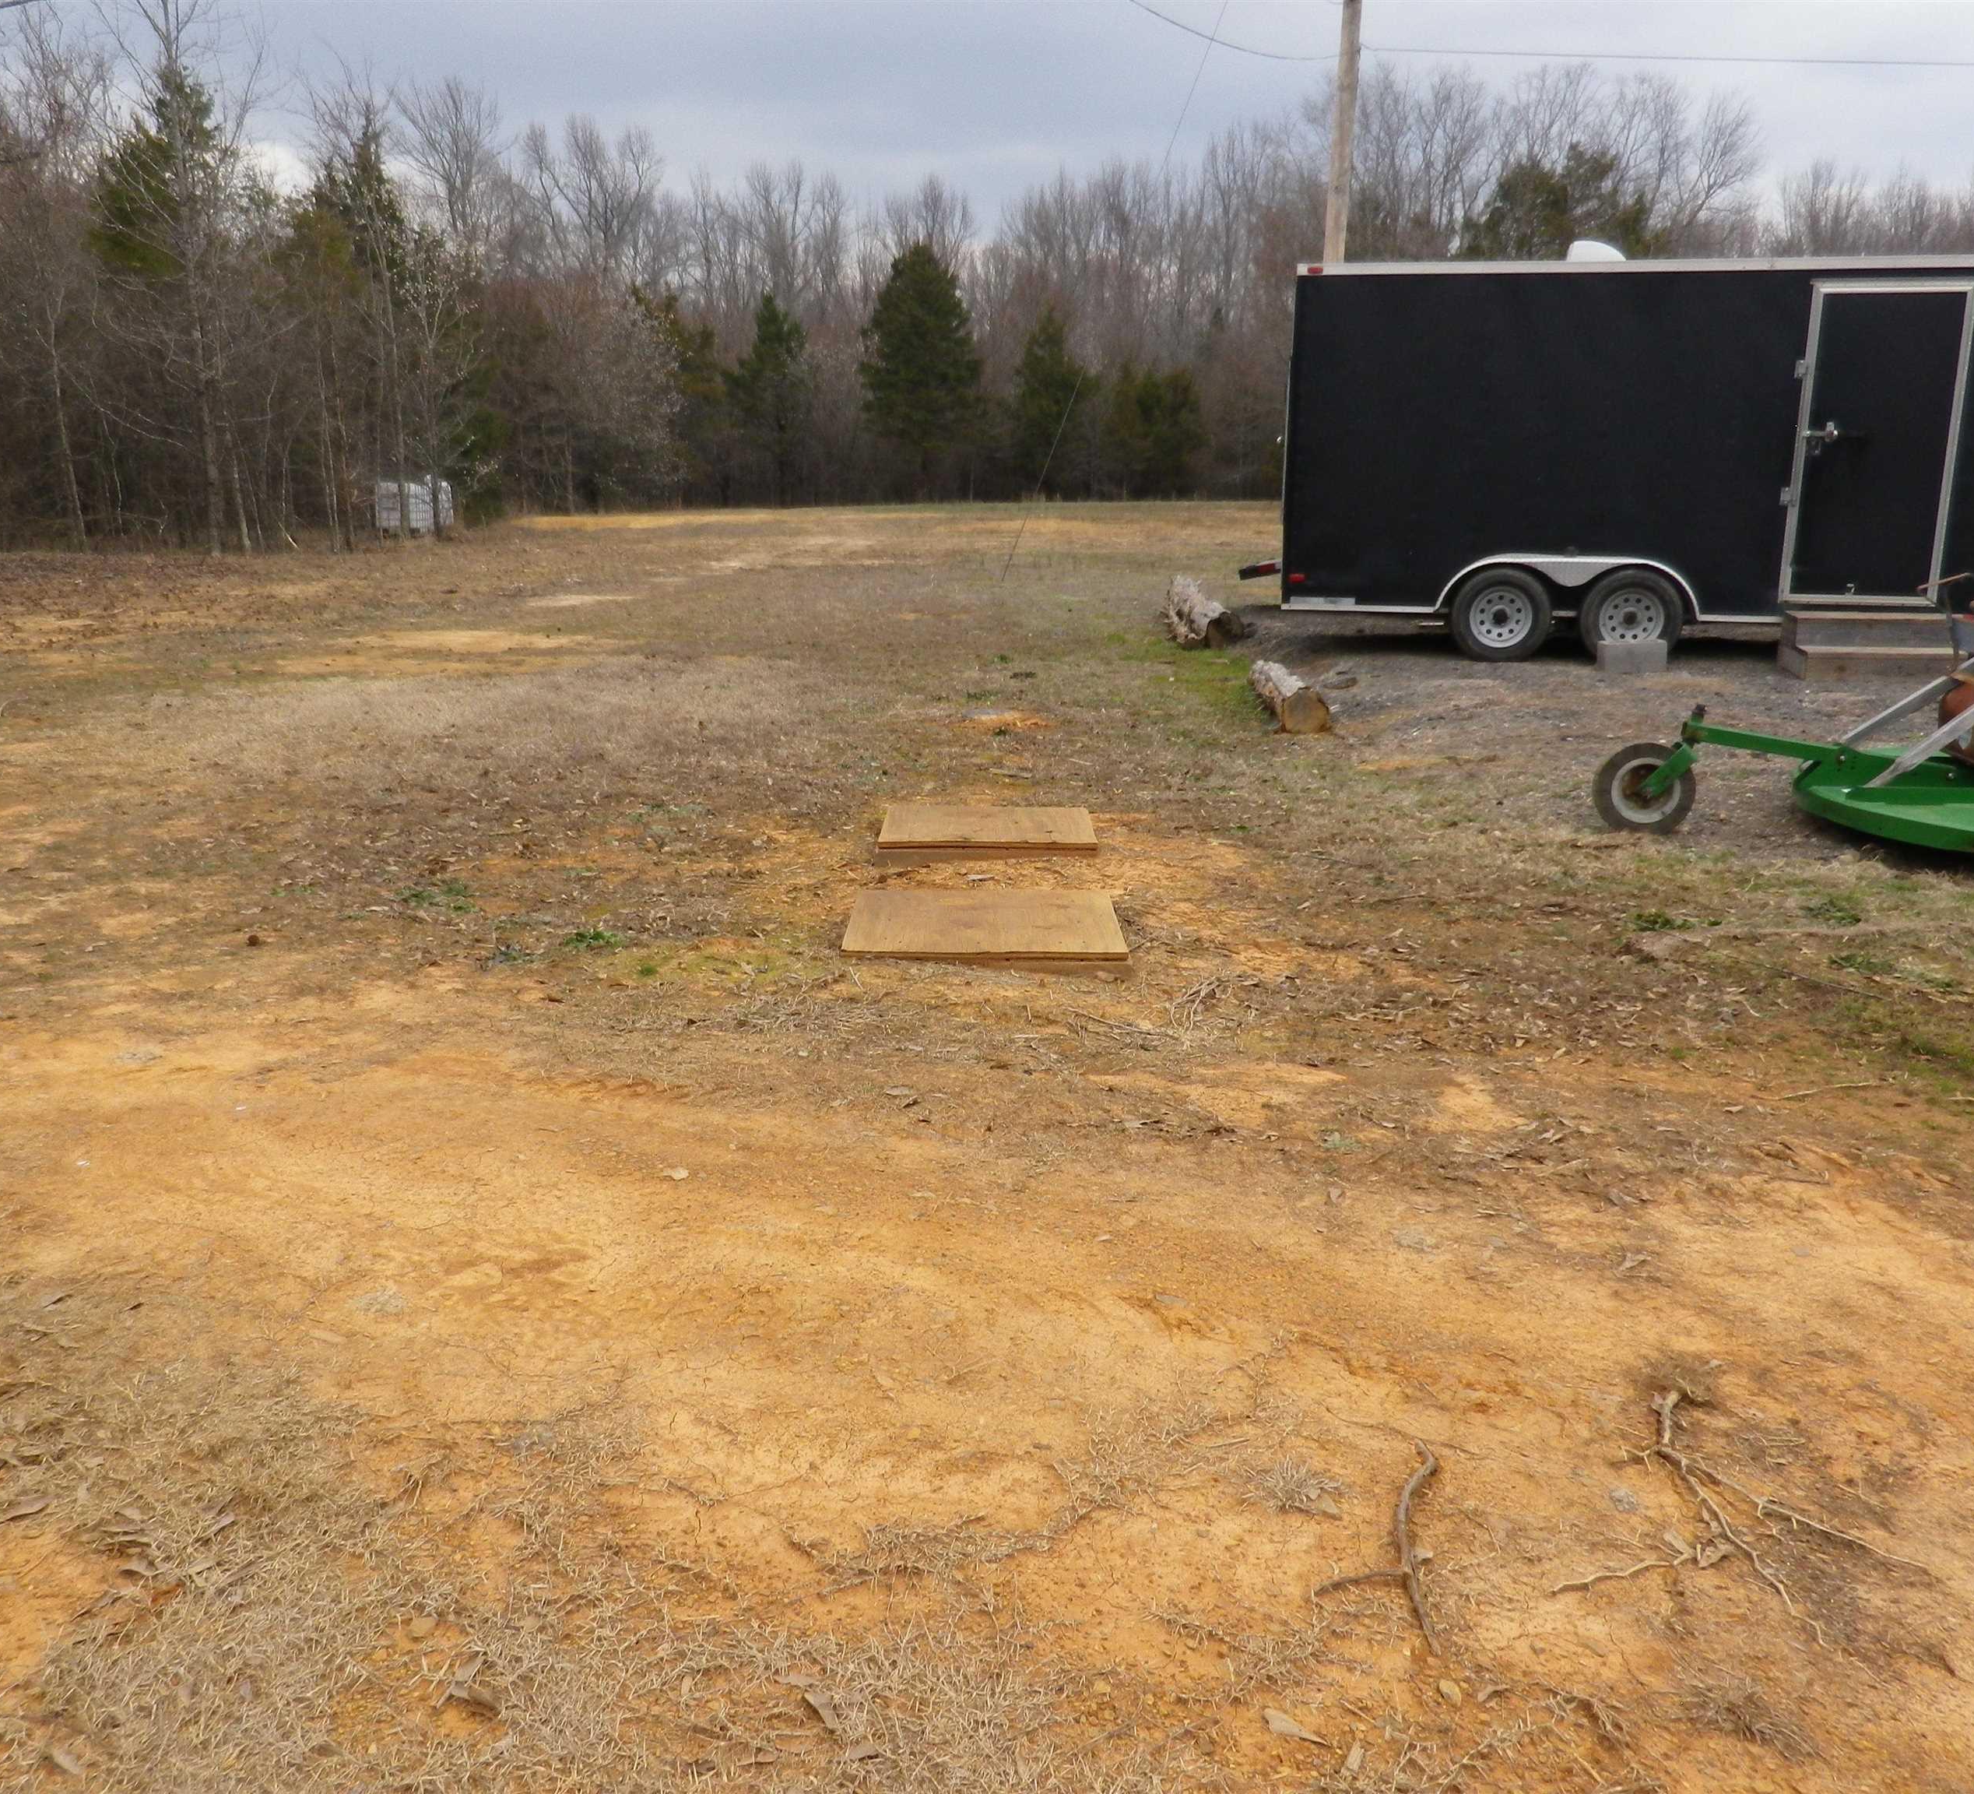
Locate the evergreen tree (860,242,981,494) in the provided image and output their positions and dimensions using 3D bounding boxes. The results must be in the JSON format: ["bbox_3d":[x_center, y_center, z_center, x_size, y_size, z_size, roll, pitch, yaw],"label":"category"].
[{"bbox_3d":[-2.379,-18.869,62.332,4.316,8.985,4.316,0,13,-2],"label":"evergreen tree"}]

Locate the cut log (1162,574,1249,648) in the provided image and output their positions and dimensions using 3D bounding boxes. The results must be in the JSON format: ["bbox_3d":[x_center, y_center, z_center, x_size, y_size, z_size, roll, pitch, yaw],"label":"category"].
[{"bbox_3d":[1.592,-2.109,12.700,0.310,0.280,2.088,0,17,-2],"label":"cut log"}]

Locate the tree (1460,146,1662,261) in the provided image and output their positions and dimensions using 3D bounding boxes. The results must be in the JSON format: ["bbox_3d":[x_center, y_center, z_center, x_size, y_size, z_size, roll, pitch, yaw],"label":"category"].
[{"bbox_3d":[18.881,-18.035,55.272,6.458,11.104,6.458,5,14,17],"label":"tree"}]

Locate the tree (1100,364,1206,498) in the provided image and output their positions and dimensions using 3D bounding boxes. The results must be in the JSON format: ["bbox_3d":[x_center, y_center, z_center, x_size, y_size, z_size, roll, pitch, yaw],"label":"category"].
[{"bbox_3d":[6.315,-17.407,64.710,3.990,4.935,3.990,2,13,5],"label":"tree"}]

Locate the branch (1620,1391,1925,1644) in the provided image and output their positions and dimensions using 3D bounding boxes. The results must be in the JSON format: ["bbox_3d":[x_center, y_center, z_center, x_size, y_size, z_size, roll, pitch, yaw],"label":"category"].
[{"bbox_3d":[1.141,0.873,2.589,0.273,0.070,0.619,-4,14,-17],"label":"branch"}]

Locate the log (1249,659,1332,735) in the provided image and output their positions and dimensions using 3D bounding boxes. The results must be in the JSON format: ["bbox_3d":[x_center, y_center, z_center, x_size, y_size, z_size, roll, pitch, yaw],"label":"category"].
[{"bbox_3d":[1.717,-1.163,9.900,0.280,0.270,1.239,0,14,-1],"label":"log"}]

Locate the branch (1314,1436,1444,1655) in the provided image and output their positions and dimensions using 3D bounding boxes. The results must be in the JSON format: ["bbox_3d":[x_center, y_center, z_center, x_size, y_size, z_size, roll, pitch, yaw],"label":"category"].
[{"bbox_3d":[0.573,0.896,2.507,0.176,0.050,0.530,4,14,14],"label":"branch"}]

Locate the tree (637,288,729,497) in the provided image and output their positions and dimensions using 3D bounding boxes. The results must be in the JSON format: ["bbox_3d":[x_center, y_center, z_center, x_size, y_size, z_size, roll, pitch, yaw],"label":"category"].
[{"bbox_3d":[-10.282,-16.660,57.742,3.061,6.971,3.061,-2,14,-10],"label":"tree"}]

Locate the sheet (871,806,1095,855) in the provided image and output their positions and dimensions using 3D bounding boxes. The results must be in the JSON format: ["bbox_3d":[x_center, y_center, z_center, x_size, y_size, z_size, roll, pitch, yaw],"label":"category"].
[{"bbox_3d":[0.011,-0.292,7.556,0.890,0.050,0.720,1,13,0],"label":"sheet"}]

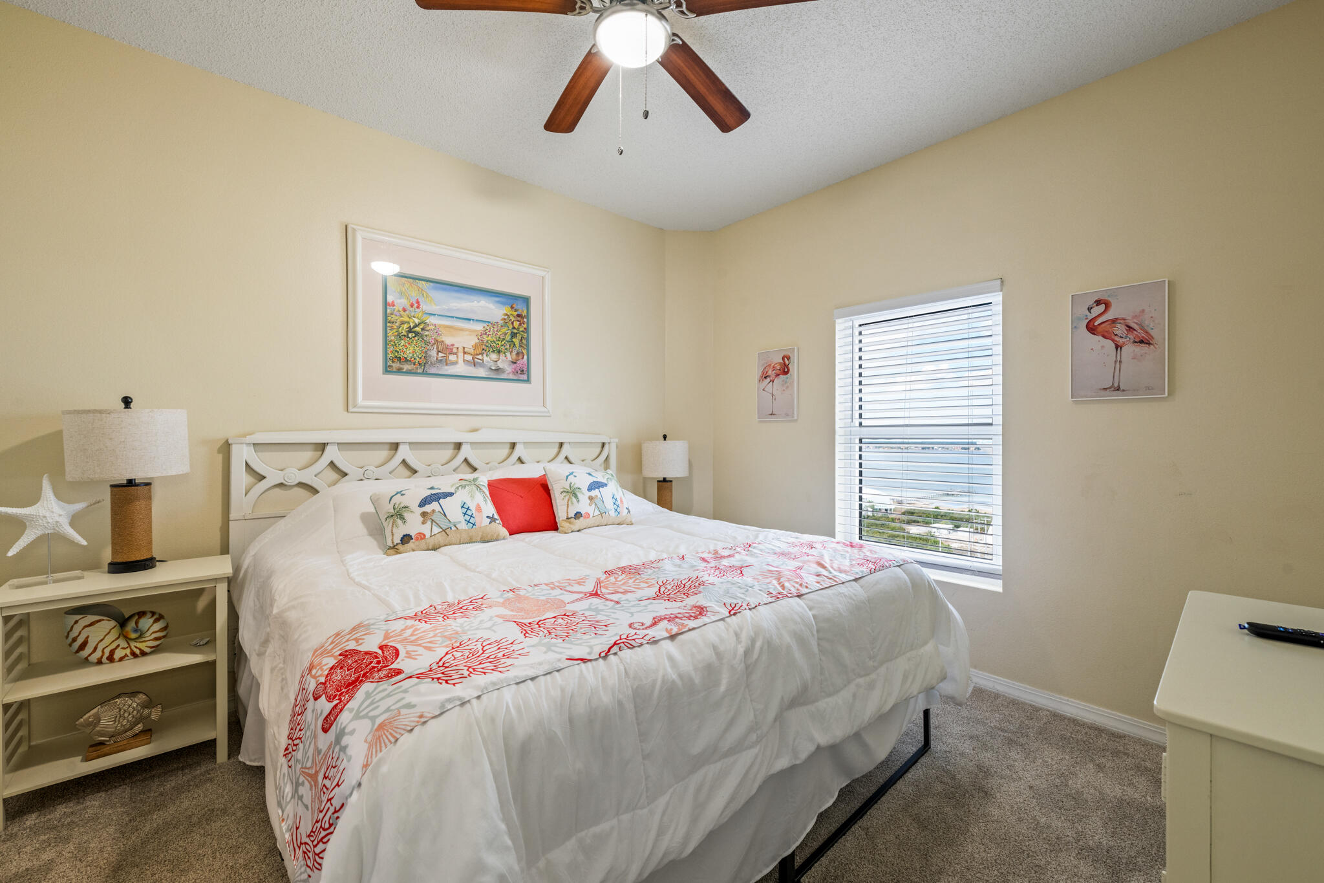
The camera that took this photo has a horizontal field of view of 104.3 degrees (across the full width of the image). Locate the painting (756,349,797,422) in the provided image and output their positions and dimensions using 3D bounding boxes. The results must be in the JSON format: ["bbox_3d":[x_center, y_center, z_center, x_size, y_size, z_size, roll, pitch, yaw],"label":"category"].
[{"bbox_3d":[0.758,-0.368,3.390,0.030,0.462,0.303,0,0,-43],"label":"painting"}]

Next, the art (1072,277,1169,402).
[{"bbox_3d":[1.899,-0.408,2.148,0.030,0.462,0.303,0,0,-43],"label":"art"}]

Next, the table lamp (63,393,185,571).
[{"bbox_3d":[-1.952,0.154,1.887,0.317,0.633,0.317,0,0,-40],"label":"table lamp"}]

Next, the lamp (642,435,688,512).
[{"bbox_3d":[0.025,0.268,3.540,0.317,0.633,0.317,0,0,0],"label":"lamp"}]

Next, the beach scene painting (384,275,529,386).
[{"bbox_3d":[-1.087,-0.598,2.825,0.795,0.518,0.030,0,0,-40],"label":"beach scene painting"}]

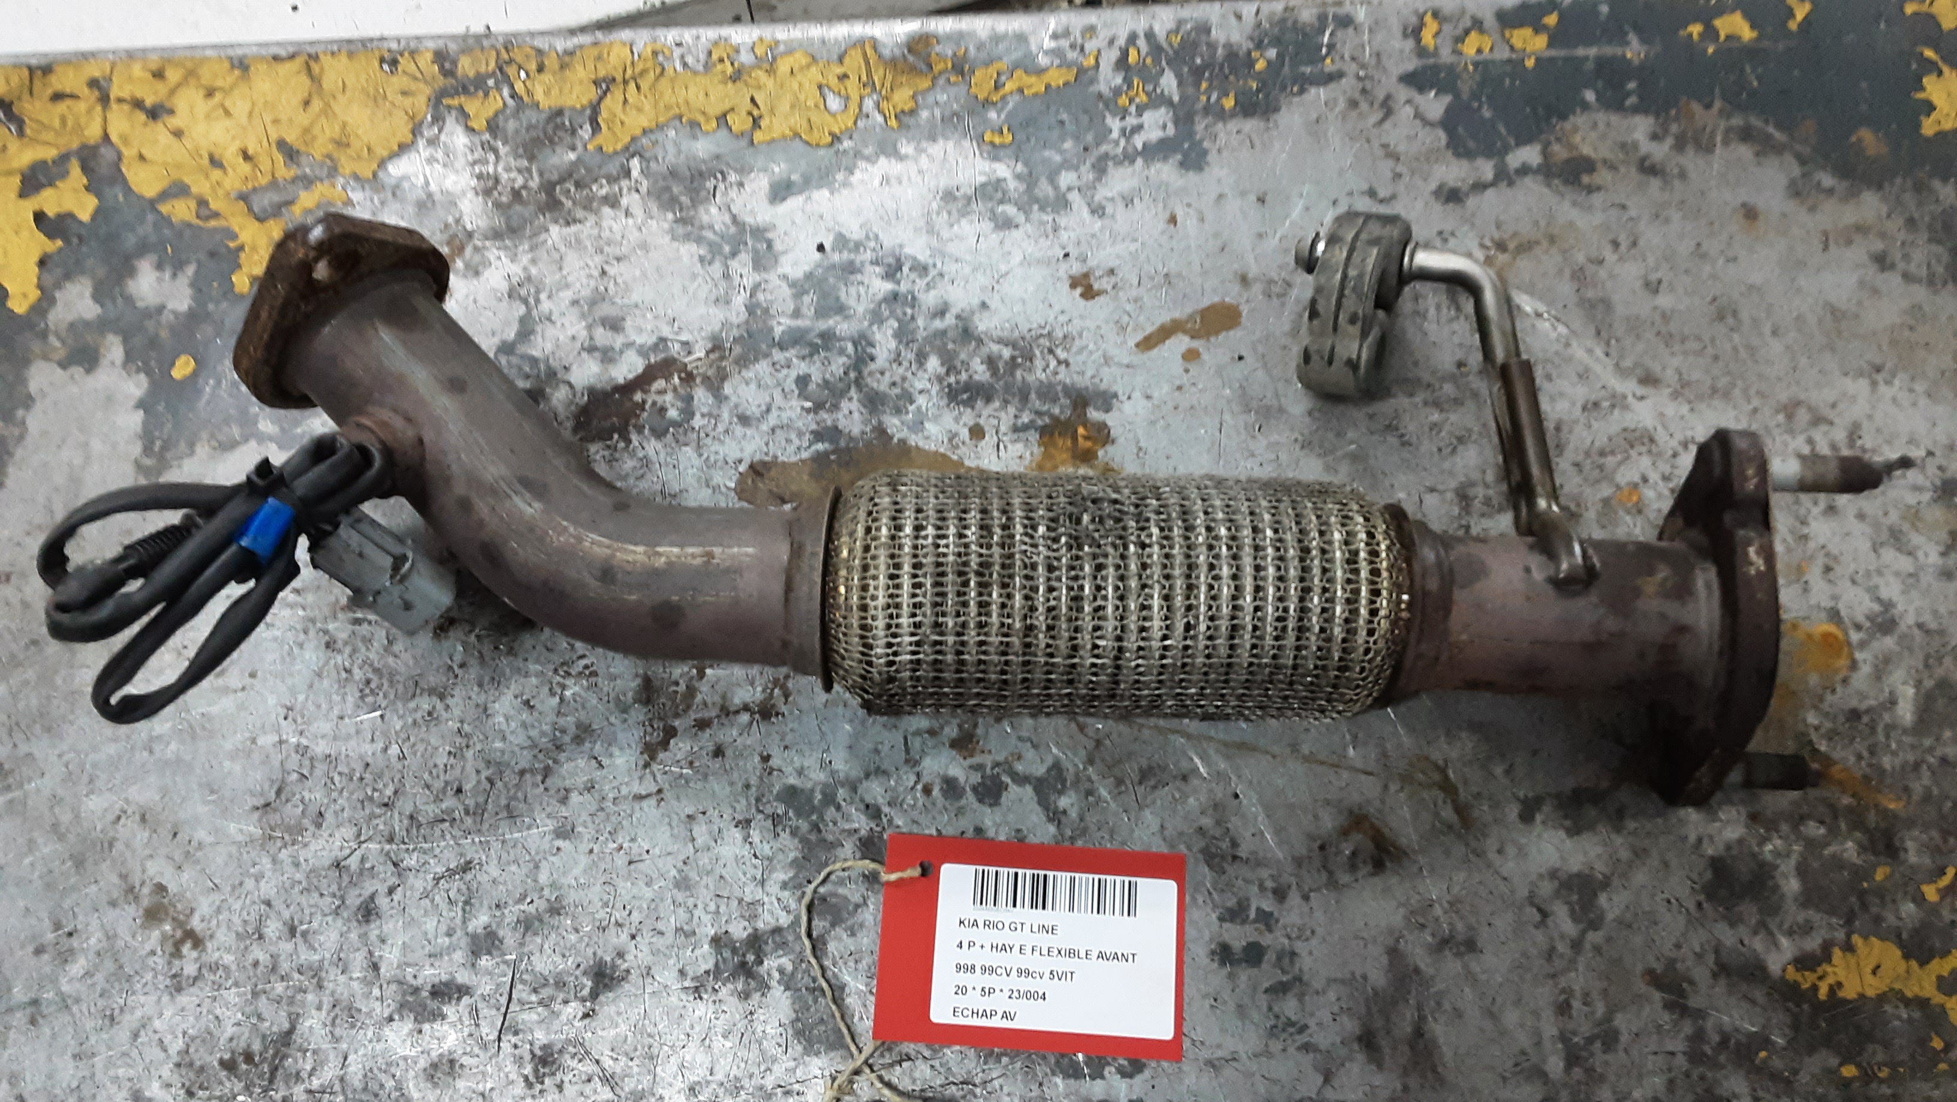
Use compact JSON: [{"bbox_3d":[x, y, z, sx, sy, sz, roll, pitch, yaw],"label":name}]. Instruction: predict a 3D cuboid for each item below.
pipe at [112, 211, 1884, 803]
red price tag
[{"bbox_3d":[-0.002,-0.028,0.510,0.593,0.097,0.202,1,71,-1],"label":"pipe"},{"bbox_3d":[0.018,0.131,0.507,0.102,0.002,0.067,4,71,0],"label":"red price tag"}]

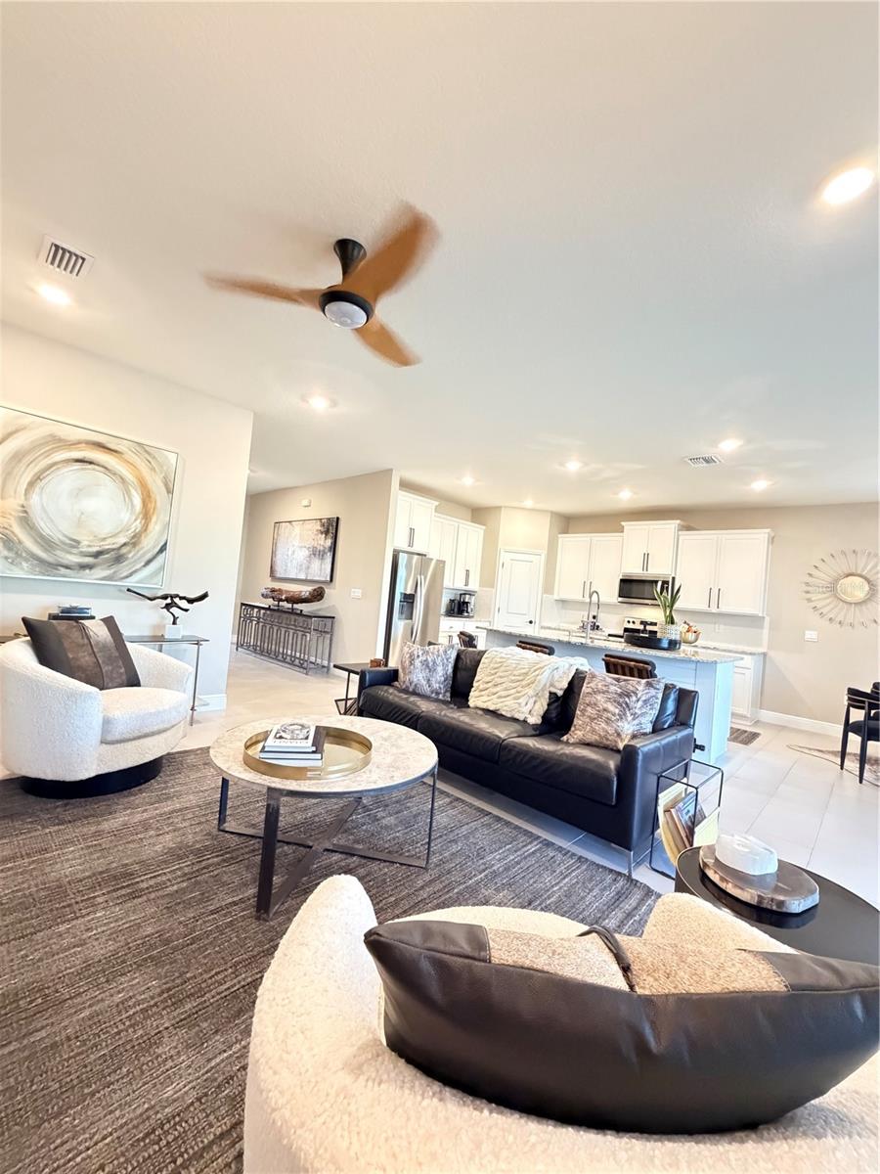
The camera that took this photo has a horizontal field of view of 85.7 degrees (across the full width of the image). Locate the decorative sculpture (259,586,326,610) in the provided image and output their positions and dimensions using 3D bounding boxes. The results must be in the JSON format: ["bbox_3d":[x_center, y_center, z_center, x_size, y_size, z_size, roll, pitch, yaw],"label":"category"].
[{"bbox_3d":[-2.374,0.168,7.485,1.820,0.415,0.290,4,-1,43],"label":"decorative sculpture"}]

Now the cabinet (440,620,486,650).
[{"bbox_3d":[0.135,0.965,7.670,0.620,0.910,1.180,4,-1,42],"label":"cabinet"}]

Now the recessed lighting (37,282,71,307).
[{"bbox_3d":[-2.303,-1.734,2.823,0.170,0.030,0.170,4,-1,42],"label":"recessed lighting"}]

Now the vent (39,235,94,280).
[{"bbox_3d":[-1.946,-1.702,2.470,0.270,0.023,0.207,4,-1,43],"label":"vent"}]

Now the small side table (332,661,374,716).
[{"bbox_3d":[-0.595,1.014,4.220,0.520,0.570,0.520,4,-1,42],"label":"small side table"}]

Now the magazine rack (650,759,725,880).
[{"bbox_3d":[1.297,1.198,2.474,0.210,0.460,0.460,4,-1,43],"label":"magazine rack"}]

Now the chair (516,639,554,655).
[{"bbox_3d":[1.025,1.014,4.920,0.480,0.860,0.500,4,-1,43],"label":"chair"}]

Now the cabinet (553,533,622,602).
[{"bbox_3d":[2.634,-0.297,8.192,1.130,1.140,0.370,4,-1,43],"label":"cabinet"}]

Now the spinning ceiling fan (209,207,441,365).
[{"bbox_3d":[-0.375,-1.406,2.201,1.220,0.350,1.220,4,-1,42],"label":"spinning ceiling fan"}]

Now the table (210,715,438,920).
[{"bbox_3d":[-0.554,1.020,2.311,1.070,0.490,1.070,5,-1,0],"label":"table"}]

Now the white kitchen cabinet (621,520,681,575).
[{"bbox_3d":[3.347,-0.588,7.511,0.830,0.820,0.430,4,-1,43],"label":"white kitchen cabinet"}]

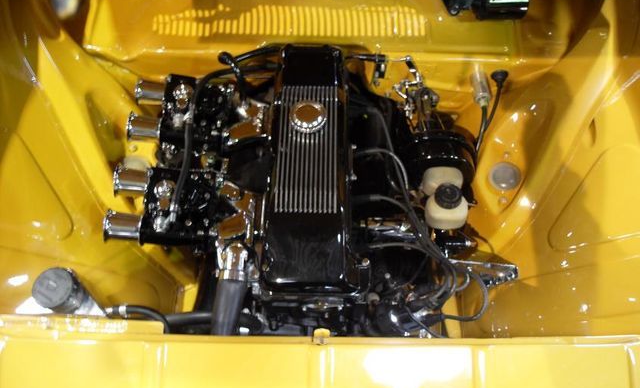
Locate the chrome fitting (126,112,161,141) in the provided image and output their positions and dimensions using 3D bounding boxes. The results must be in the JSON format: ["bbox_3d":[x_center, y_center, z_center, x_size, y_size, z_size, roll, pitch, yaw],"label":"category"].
[{"bbox_3d":[-0.336,-0.124,0.993,0.056,0.058,0.058,5,59,-10],"label":"chrome fitting"}]

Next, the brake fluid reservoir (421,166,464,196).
[{"bbox_3d":[0.232,-0.024,0.980,0.075,0.050,0.055,0,60,0],"label":"brake fluid reservoir"}]

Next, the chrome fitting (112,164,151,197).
[{"bbox_3d":[-0.335,-0.020,0.930,0.056,0.058,0.058,5,59,-10],"label":"chrome fitting"}]

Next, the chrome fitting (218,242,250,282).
[{"bbox_3d":[-0.139,0.109,0.835,0.050,0.045,0.053,0,71,0],"label":"chrome fitting"}]

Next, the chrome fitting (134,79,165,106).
[{"bbox_3d":[-0.337,-0.202,1.039,0.056,0.058,0.058,5,59,-10],"label":"chrome fitting"}]

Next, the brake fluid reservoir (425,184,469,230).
[{"bbox_3d":[0.230,0.023,0.940,0.074,0.080,0.058,0,60,0],"label":"brake fluid reservoir"}]

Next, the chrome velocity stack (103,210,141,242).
[{"bbox_3d":[-0.344,0.058,0.905,0.056,0.056,0.056,4,63,-8],"label":"chrome velocity stack"}]

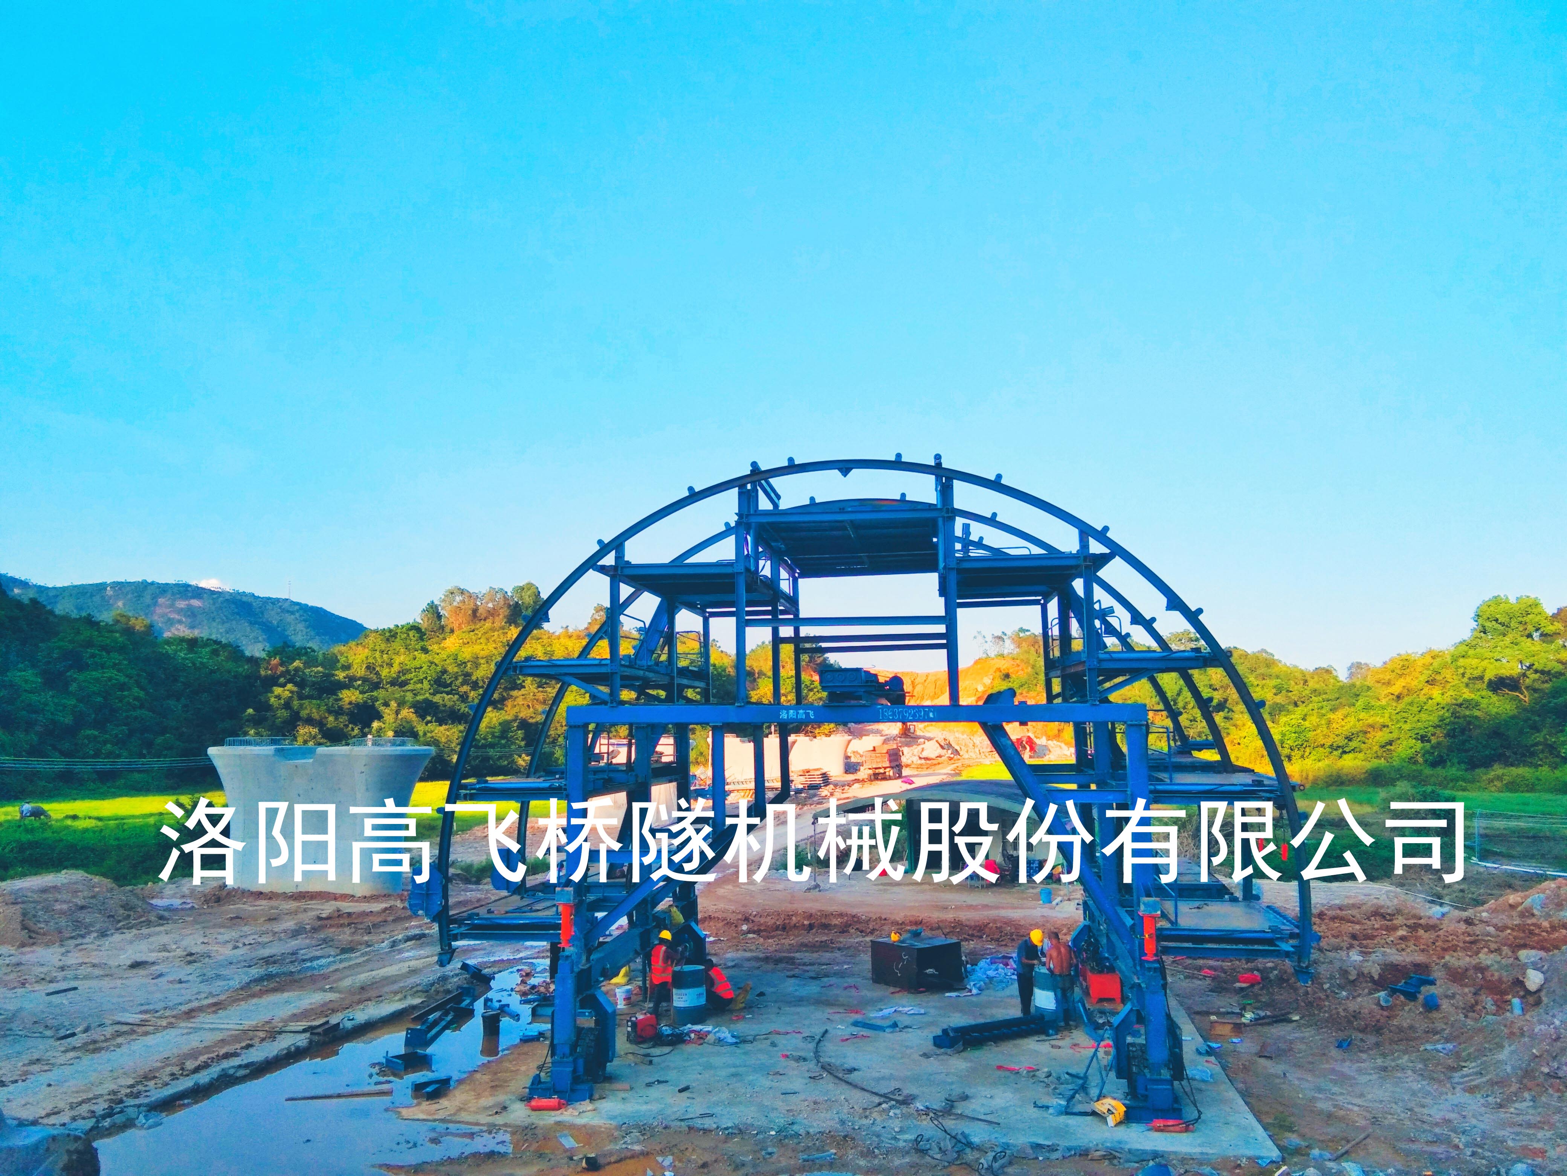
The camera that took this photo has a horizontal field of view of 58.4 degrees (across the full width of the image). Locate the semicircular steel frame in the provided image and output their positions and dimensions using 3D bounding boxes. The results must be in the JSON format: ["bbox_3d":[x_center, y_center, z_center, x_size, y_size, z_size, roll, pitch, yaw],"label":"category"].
[{"bbox_3d":[1.436,2.039,23.698,12.350,7.270,7.500,-1,-5,6],"label":"semicircular steel frame"}]

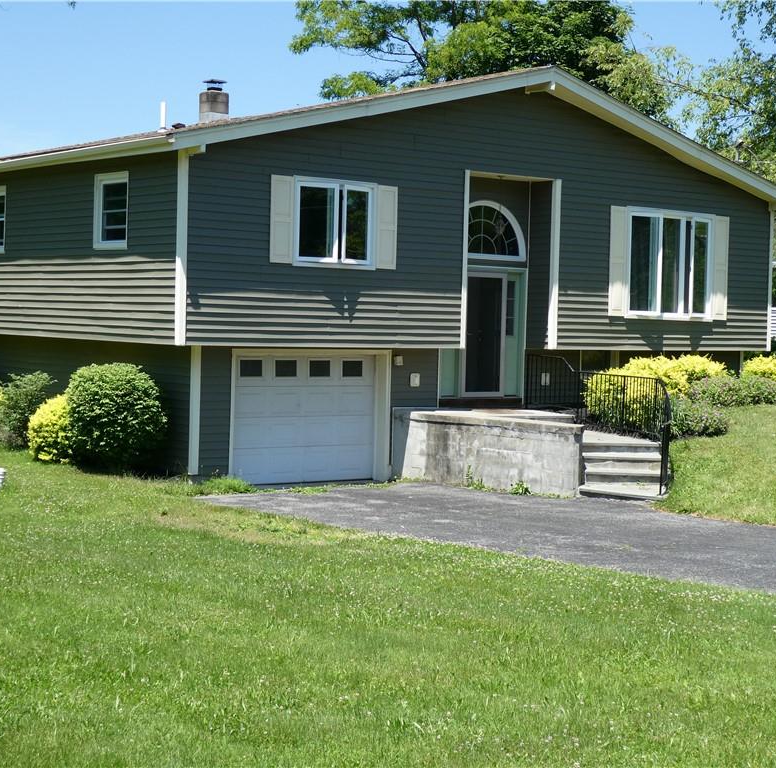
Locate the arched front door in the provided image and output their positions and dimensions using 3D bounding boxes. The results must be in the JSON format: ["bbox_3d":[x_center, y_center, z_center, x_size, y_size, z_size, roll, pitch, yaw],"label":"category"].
[{"bbox_3d":[1.571,-1.388,24.336,1.902,3.223,0.150,-1,3,-38],"label":"arched front door"}]

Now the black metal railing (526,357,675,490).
[{"bbox_3d":[3.232,0.504,22.364,0.700,1.675,5.573,1,3,-13],"label":"black metal railing"}]

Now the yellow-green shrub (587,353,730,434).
[{"bbox_3d":[4.336,0.105,23.800,2.700,1.150,1.500,-1,3,-38],"label":"yellow-green shrub"}]

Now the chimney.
[{"bbox_3d":[-3.145,-5.118,26.700,0.430,0.790,0.430,-1,3,-38],"label":"chimney"}]

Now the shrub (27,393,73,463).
[{"bbox_3d":[-5.005,0.674,22.400,1.000,1.030,1.000,-1,3,-38],"label":"shrub"}]

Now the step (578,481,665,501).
[{"bbox_3d":[3.187,1.454,20.100,1.150,0.140,0.600,3,3,23],"label":"step"}]

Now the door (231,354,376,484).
[{"bbox_3d":[-1.281,0.535,22.529,2.766,1.941,0.100,-1,3,-38],"label":"door"}]

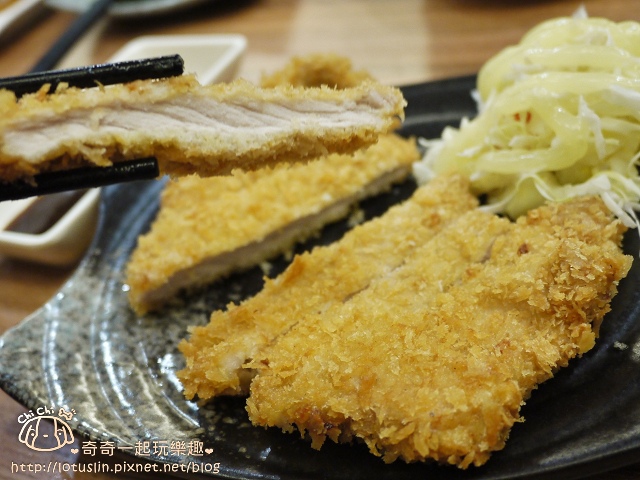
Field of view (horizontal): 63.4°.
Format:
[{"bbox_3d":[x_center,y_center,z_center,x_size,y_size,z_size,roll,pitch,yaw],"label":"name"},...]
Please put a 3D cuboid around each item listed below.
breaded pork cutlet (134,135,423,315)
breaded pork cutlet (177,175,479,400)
[{"bbox_3d":[-0.023,-0.022,0.240,0.150,0.014,0.066,-28,46,-30],"label":"breaded pork cutlet"},{"bbox_3d":[0.013,0.012,0.197,0.136,0.015,0.029,-29,47,-32],"label":"breaded pork cutlet"}]

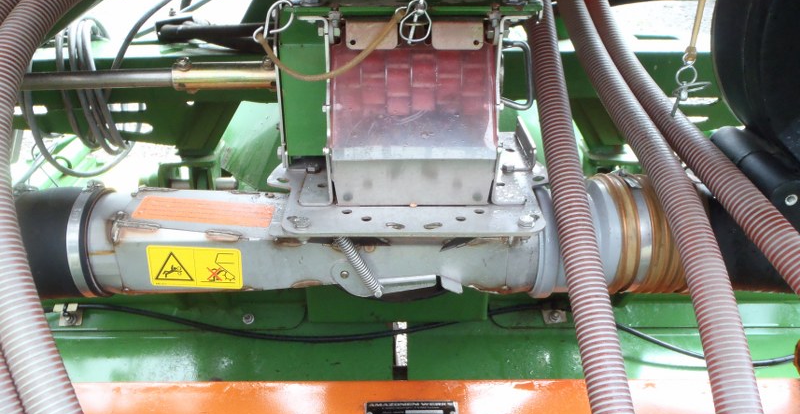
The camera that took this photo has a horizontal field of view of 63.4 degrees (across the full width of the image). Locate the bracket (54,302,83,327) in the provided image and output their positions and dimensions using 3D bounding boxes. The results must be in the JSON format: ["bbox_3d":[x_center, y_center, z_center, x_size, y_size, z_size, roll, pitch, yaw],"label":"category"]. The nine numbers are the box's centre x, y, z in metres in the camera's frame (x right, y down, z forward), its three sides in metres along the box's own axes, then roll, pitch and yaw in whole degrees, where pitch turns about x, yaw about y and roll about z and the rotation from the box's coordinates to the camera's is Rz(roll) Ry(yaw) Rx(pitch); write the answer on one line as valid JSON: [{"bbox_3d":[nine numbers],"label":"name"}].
[{"bbox_3d":[-0.505,0.164,0.985,0.039,0.018,0.035,0,74,0],"label":"bracket"}]

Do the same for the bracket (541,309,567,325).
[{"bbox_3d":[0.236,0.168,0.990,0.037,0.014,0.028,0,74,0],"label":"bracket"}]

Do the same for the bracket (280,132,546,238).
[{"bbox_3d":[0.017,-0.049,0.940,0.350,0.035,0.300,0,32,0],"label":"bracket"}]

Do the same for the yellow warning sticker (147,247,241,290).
[{"bbox_3d":[-0.278,0.082,0.875,0.128,0.058,0.002,0,17,0],"label":"yellow warning sticker"}]

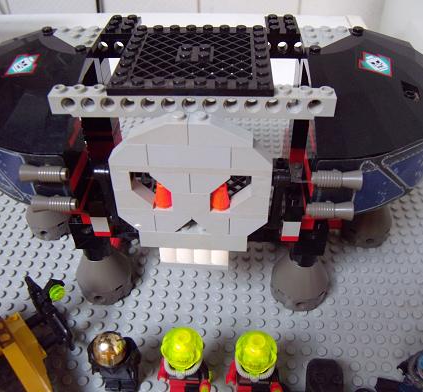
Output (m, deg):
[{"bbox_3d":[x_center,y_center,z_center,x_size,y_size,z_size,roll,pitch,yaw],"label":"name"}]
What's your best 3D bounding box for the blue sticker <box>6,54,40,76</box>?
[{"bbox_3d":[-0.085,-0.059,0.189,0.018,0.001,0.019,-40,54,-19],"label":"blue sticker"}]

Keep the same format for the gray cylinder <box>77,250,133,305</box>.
[{"bbox_3d":[-0.062,0.041,0.245,0.032,0.027,0.032,1,41,3],"label":"gray cylinder"}]

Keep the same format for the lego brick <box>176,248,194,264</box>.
[{"bbox_3d":[-0.012,0.026,0.201,0.008,0.010,0.008,1,42,3],"label":"lego brick"}]

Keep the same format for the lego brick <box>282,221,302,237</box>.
[{"bbox_3d":[0.037,0.013,0.198,0.008,0.010,0.008,1,41,3],"label":"lego brick"}]

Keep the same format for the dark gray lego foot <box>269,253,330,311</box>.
[{"bbox_3d":[0.051,0.043,0.239,0.032,0.027,0.032,1,41,3],"label":"dark gray lego foot"}]

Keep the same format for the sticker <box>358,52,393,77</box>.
[{"bbox_3d":[0.071,-0.056,0.182,0.019,0.001,0.018,-32,63,-30],"label":"sticker"}]

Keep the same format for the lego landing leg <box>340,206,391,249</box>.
[{"bbox_3d":[0.101,0.012,0.270,0.032,0.029,0.032,1,42,3],"label":"lego landing leg"}]

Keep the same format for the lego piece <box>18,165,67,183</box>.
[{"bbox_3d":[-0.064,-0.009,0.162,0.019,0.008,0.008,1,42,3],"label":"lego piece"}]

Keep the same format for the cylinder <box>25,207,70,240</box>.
[{"bbox_3d":[-0.108,0.009,0.283,0.032,0.027,0.032,1,41,3],"label":"cylinder"}]

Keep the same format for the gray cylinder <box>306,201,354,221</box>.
[{"bbox_3d":[0.048,0.005,0.171,0.019,0.008,0.008,1,41,3],"label":"gray cylinder"}]

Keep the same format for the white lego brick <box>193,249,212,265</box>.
[{"bbox_3d":[-0.004,0.026,0.201,0.008,0.010,0.008,1,42,3],"label":"white lego brick"}]

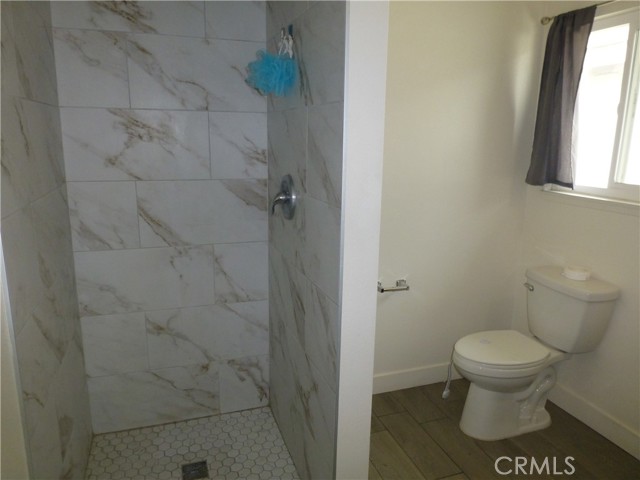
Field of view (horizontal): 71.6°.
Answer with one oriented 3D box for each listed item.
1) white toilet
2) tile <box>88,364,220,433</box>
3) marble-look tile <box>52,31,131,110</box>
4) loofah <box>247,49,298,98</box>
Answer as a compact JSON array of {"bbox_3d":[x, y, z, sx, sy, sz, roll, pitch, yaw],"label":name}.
[{"bbox_3d":[0.993,0.591,2.187,0.735,0.765,0.430,-4,12,-21],"label":"white toilet"},{"bbox_3d":[-0.808,0.785,2.213,0.599,0.296,0.012,-3,12,-18],"label":"tile"},{"bbox_3d":[-0.940,-0.705,1.835,0.270,0.305,0.010,-3,13,-19],"label":"marble-look tile"},{"bbox_3d":[-0.181,-0.623,1.660,0.165,0.165,0.170,-3,13,-19],"label":"loofah"}]

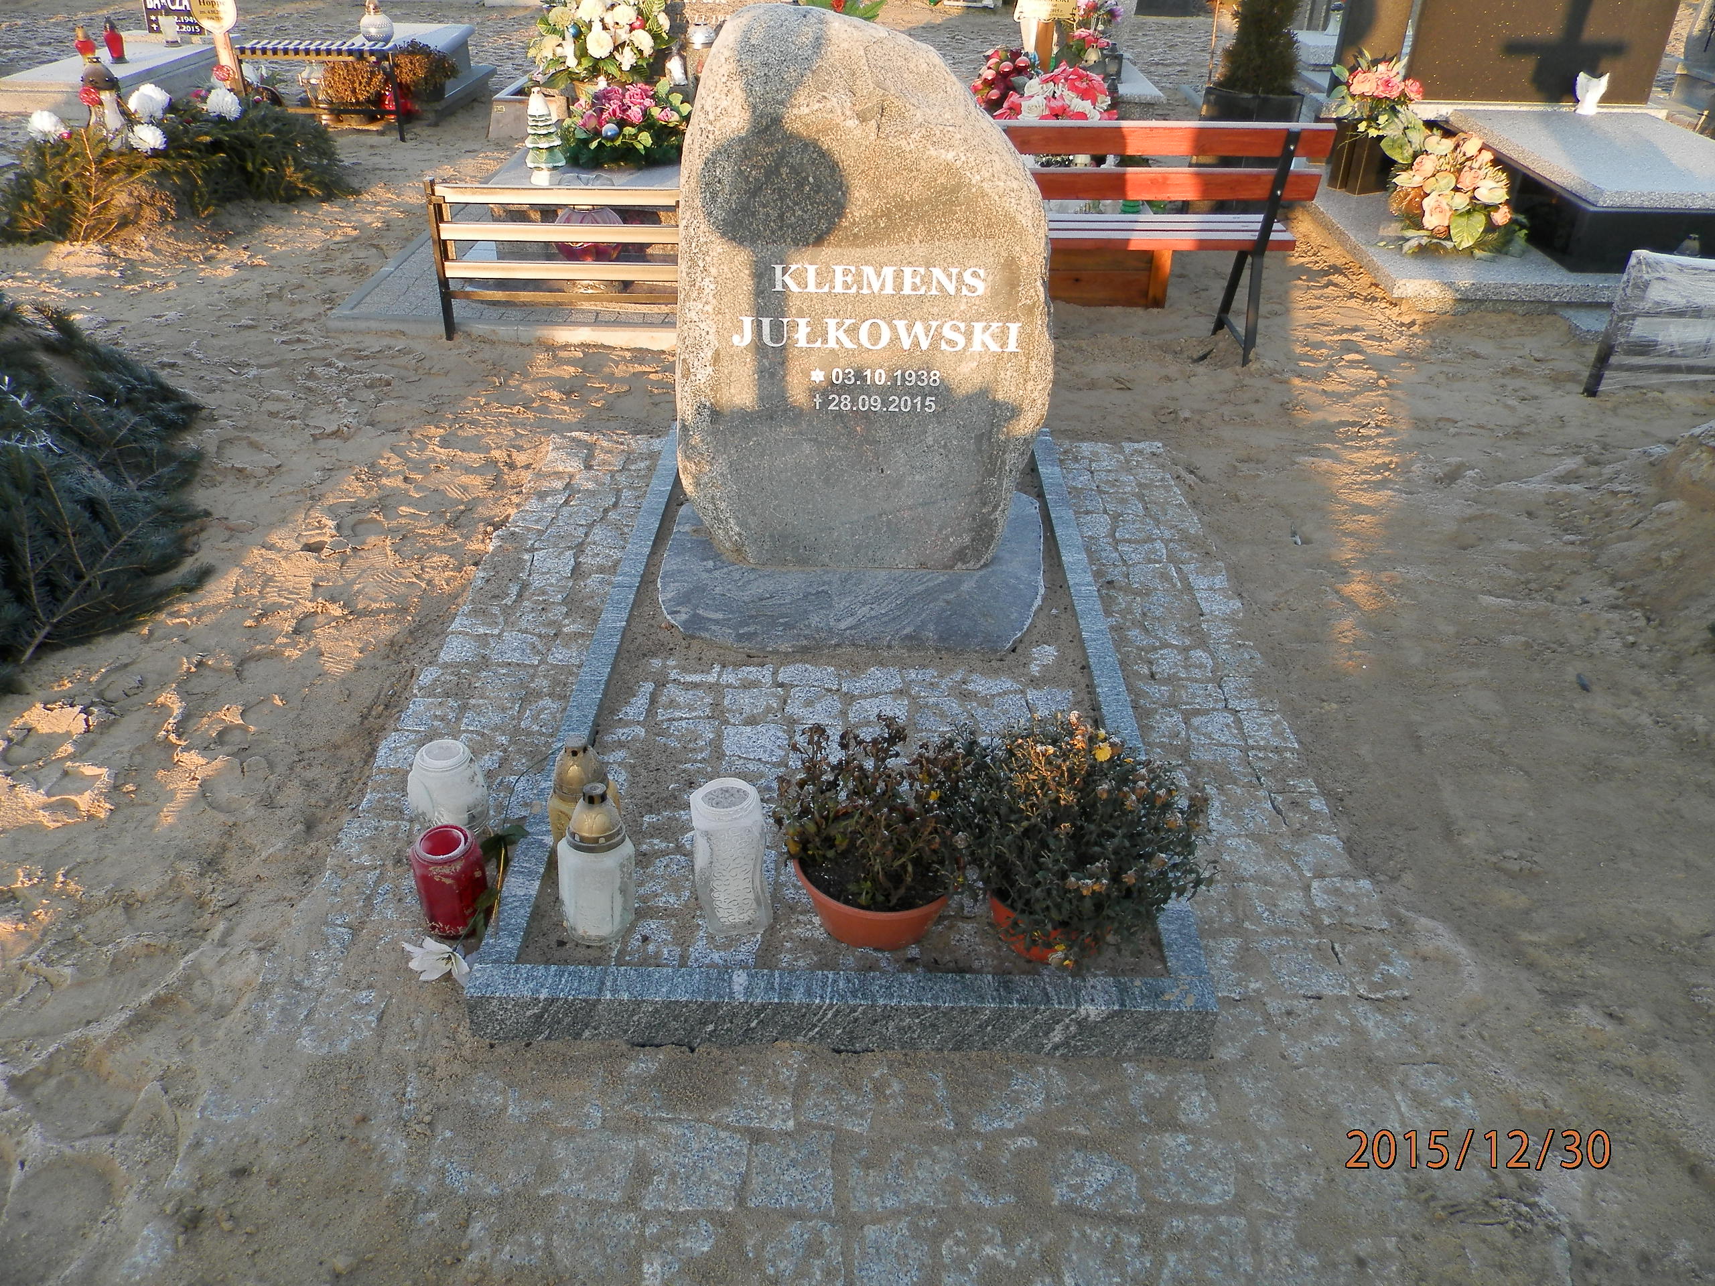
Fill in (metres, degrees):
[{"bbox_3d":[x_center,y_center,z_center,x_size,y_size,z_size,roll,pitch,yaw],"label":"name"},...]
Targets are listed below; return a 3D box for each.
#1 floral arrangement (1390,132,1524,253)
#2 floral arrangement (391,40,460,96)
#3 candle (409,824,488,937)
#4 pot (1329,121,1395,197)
[{"bbox_3d":[2.103,-1.584,4.328,0.423,0.378,0.360,1,33,0],"label":"floral arrangement"},{"bbox_3d":[-2.690,-3.578,7.735,0.420,0.340,0.420,1,32,1],"label":"floral arrangement"},{"bbox_3d":[-0.560,0.324,1.698,0.098,0.141,0.098,5,33,-2],"label":"candle"},{"bbox_3d":[2.337,-2.235,5.668,0.240,0.310,0.230,-9,34,-14],"label":"pot"}]

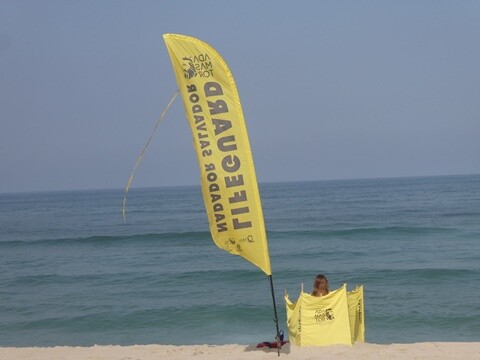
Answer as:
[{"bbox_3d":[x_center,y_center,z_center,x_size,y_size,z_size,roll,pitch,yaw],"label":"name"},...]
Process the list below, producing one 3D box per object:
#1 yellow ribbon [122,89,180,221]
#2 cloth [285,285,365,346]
[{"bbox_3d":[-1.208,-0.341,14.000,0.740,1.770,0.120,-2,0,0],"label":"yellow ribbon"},{"bbox_3d":[1.250,1.974,15.000,1.100,0.880,0.750,-2,0,7],"label":"cloth"}]

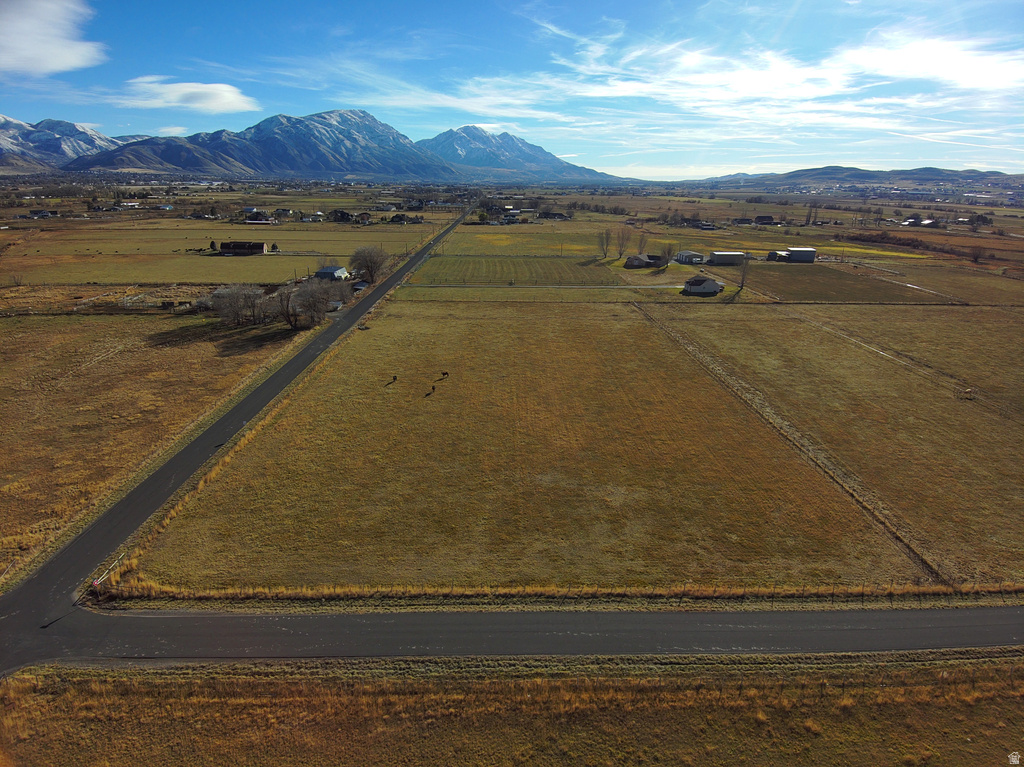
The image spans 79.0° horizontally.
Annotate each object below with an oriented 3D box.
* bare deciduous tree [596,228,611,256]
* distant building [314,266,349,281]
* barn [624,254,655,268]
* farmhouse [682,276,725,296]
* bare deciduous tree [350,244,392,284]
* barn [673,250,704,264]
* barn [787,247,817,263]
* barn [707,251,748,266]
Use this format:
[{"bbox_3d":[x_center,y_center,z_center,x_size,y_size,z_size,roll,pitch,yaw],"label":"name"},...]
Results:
[{"bbox_3d":[63.510,-95.570,423.280,9.000,19.500,9.000,0,18,0],"label":"bare deciduous tree"},{"bbox_3d":[-97.590,-58.930,333.380,11.000,5.300,13.000,2,18,6],"label":"distant building"},{"bbox_3d":[81.540,-77.760,390.910,22.000,5.600,13.000,0,18,0],"label":"barn"},{"bbox_3d":[93.110,-48.750,303.810,14.360,6.500,11.500,0,18,-1],"label":"farmhouse"},{"bbox_3d":[-72.040,-60.310,315.420,19.000,19.000,17.500,0,18,0],"label":"bare deciduous tree"},{"bbox_3d":[115.800,-81.870,403.400,12.000,5.700,16.500,-2,18,-6],"label":"barn"},{"bbox_3d":[189.950,-84.650,408.230,16.000,8.000,8.500,0,18,0],"label":"barn"},{"bbox_3d":[138.650,-80.830,398.750,18.500,6.600,11.000,0,18,0],"label":"barn"}]

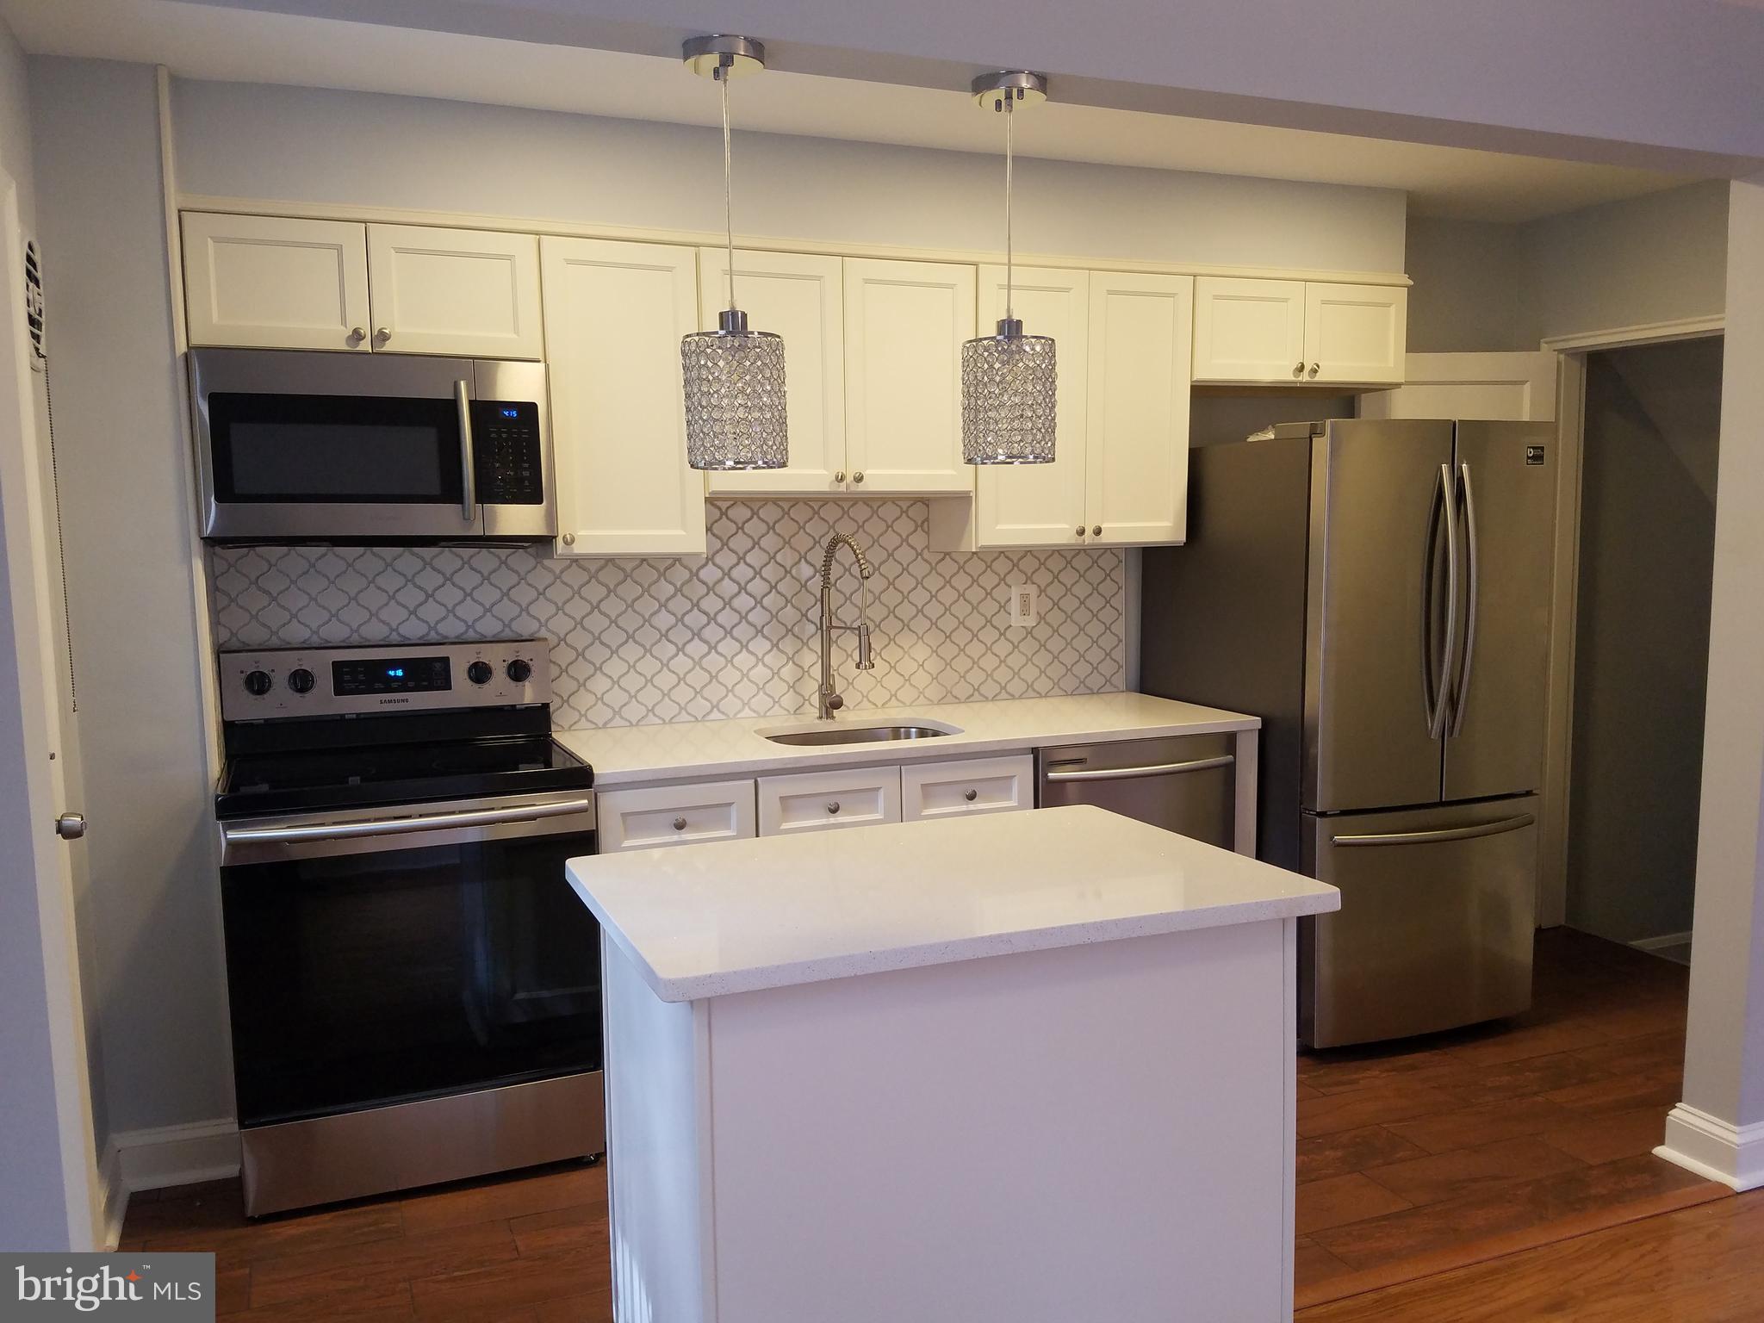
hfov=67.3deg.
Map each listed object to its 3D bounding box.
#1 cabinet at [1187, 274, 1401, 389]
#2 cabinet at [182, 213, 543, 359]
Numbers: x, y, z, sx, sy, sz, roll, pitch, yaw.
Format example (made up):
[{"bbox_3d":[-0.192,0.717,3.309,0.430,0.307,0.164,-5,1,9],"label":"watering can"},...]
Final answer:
[{"bbox_3d":[1.198,-0.992,4.109,0.775,0.289,0.330,-3,6,-21],"label":"cabinet"},{"bbox_3d":[-1.220,-0.861,3.171,0.758,0.293,0.330,-3,6,-21],"label":"cabinet"}]

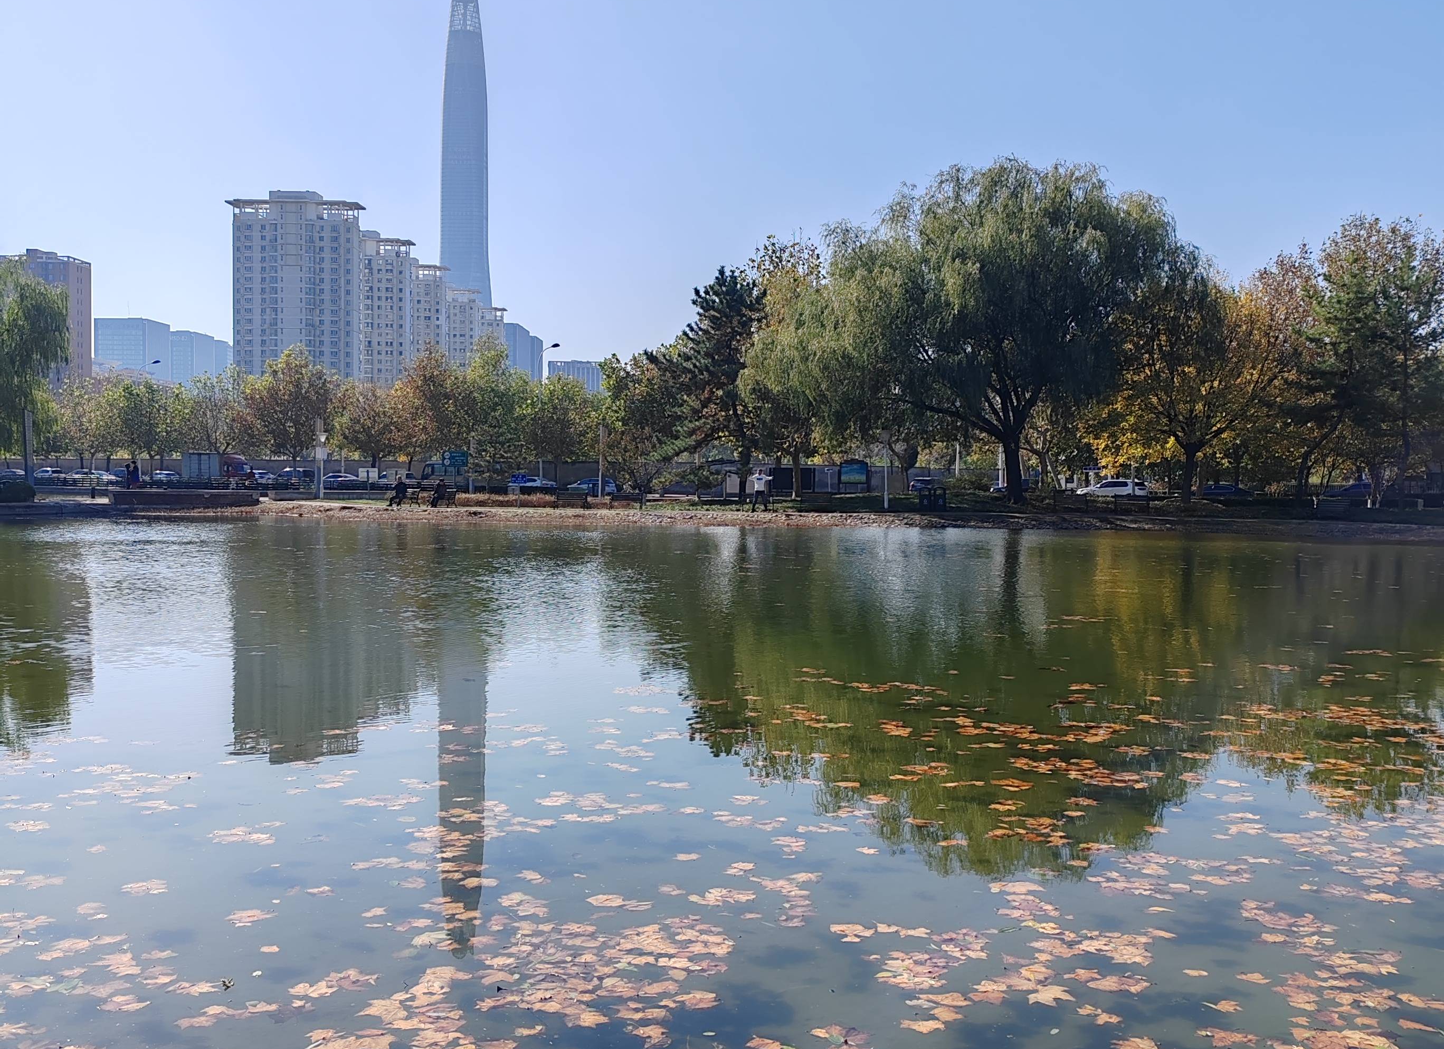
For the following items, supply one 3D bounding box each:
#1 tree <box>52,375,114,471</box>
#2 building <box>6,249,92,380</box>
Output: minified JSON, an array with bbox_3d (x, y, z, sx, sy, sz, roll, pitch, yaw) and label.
[{"bbox_3d":[-57.874,-8.641,136.162,5.600,10.380,5.400,1,2,0],"label":"tree"},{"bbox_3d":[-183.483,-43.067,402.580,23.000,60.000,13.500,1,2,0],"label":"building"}]

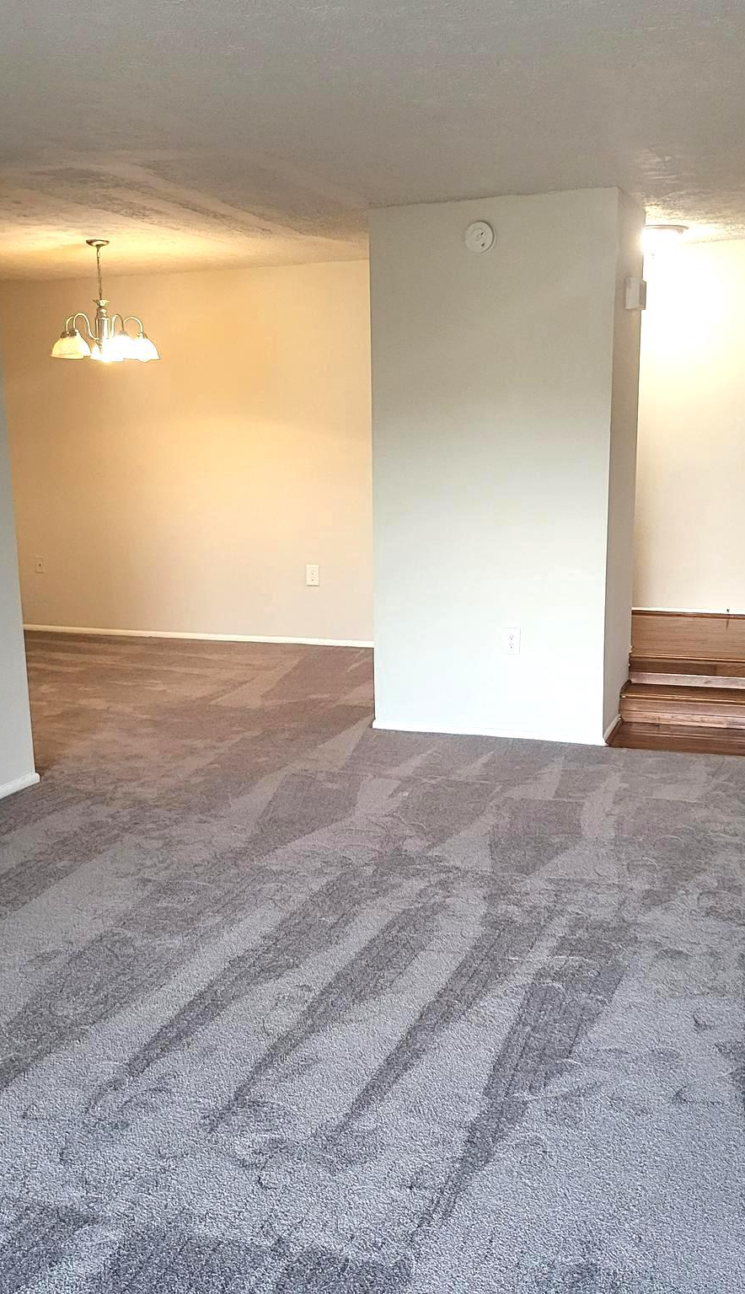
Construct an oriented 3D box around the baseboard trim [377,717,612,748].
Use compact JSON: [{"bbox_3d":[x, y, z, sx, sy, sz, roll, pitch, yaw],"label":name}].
[{"bbox_3d":[0.539,0.410,5.700,1.125,0.055,0.018,3,12,20],"label":"baseboard trim"}]

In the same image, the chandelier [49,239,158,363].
[{"bbox_3d":[-1.462,-1.874,6.467,0.570,0.610,0.570,-1,11,0],"label":"chandelier"}]

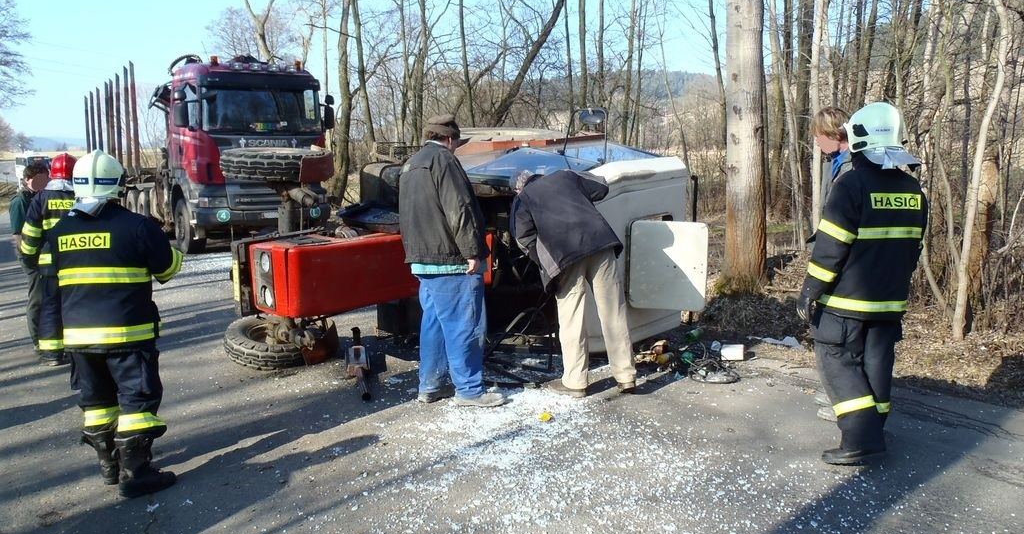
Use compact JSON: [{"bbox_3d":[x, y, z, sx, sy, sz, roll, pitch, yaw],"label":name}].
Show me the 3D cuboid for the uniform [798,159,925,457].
[{"bbox_3d":[1.792,0.208,4.211,0.600,1.500,0.420,-6,9,-28],"label":"uniform"}]

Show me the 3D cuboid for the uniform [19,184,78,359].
[{"bbox_3d":[-3.874,0.058,7.092,0.640,1.460,0.400,-4,8,-14],"label":"uniform"}]

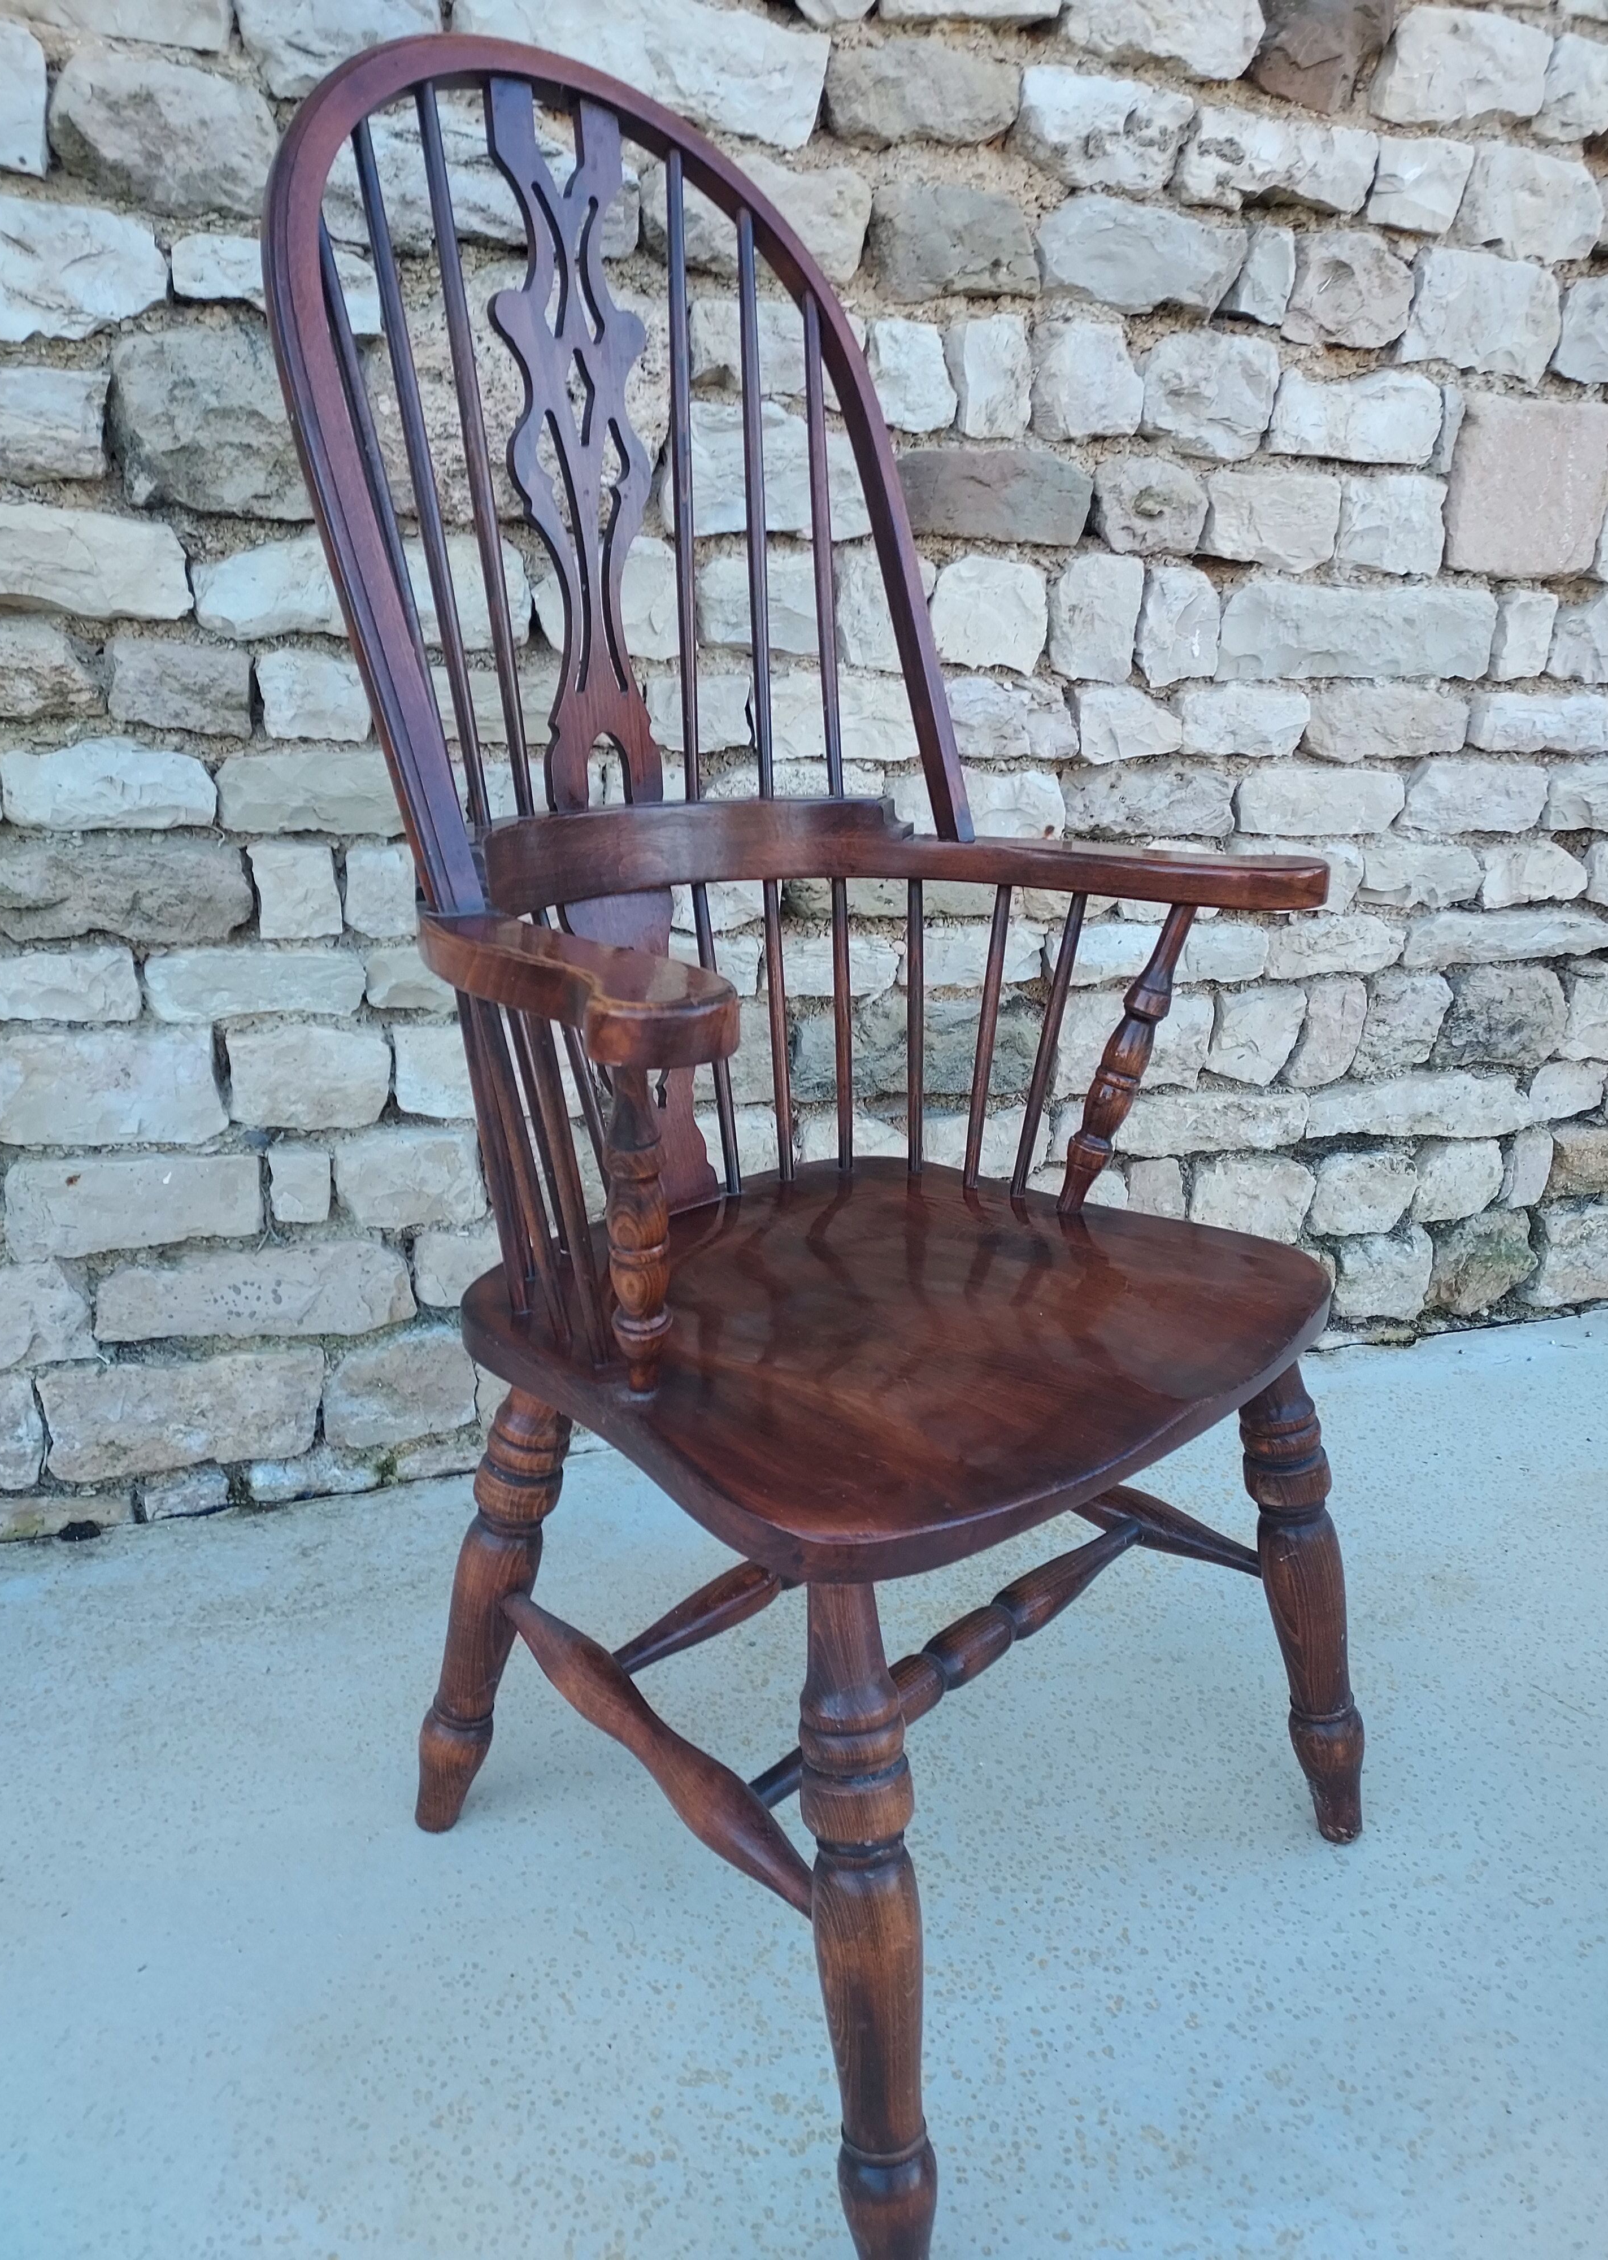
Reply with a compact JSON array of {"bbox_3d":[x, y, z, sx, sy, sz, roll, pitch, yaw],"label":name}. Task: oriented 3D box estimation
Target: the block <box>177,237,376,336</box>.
[{"bbox_3d":[-0.414,-0.657,1.233,0.145,0.055,0.090,-5,18,-19],"label":"block"}]

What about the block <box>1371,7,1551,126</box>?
[{"bbox_3d":[0.613,-1.018,1.525,0.185,0.088,0.100,-5,20,-17],"label":"block"}]

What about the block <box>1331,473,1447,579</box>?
[{"bbox_3d":[0.591,-0.634,1.650,0.127,0.092,0.100,-5,20,-17],"label":"block"}]

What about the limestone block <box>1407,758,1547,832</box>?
[{"bbox_3d":[0.717,-0.372,1.739,0.189,0.074,0.103,-5,18,-19],"label":"limestone block"}]

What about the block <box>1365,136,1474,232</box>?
[{"bbox_3d":[0.578,-0.921,1.547,0.106,0.076,0.100,-5,20,-17],"label":"block"}]

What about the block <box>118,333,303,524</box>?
[{"bbox_3d":[-0.464,-0.560,1.262,0.161,0.127,0.120,-5,18,-19],"label":"block"}]

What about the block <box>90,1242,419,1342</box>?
[{"bbox_3d":[-0.509,0.131,1.463,0.268,0.085,0.129,-5,18,-19],"label":"block"}]

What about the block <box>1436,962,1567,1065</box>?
[{"bbox_3d":[0.815,-0.149,1.887,0.186,0.124,0.110,-5,22,-18],"label":"block"}]

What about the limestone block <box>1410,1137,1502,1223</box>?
[{"bbox_3d":[0.787,0.046,1.954,0.126,0.101,0.110,-5,22,-18],"label":"limestone block"}]

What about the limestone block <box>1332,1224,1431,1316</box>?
[{"bbox_3d":[0.696,0.164,1.967,0.152,0.134,0.110,-5,22,-18],"label":"limestone block"}]

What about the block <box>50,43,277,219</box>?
[{"bbox_3d":[-0.482,-0.745,1.195,0.159,0.102,0.110,-5,22,-18],"label":"block"}]

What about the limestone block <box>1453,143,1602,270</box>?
[{"bbox_3d":[0.689,-0.910,1.567,0.174,0.091,0.108,-5,18,-19],"label":"limestone block"}]

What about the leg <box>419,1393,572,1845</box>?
[{"bbox_3d":[-0.216,0.332,1.087,0.059,0.402,0.059,-5,29,-46],"label":"leg"}]

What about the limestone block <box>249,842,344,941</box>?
[{"bbox_3d":[-0.441,-0.212,1.361,0.069,0.075,0.090,-5,18,-19],"label":"limestone block"}]

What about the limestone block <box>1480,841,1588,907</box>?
[{"bbox_3d":[0.820,-0.307,1.827,0.160,0.070,0.110,-5,22,-18],"label":"limestone block"}]

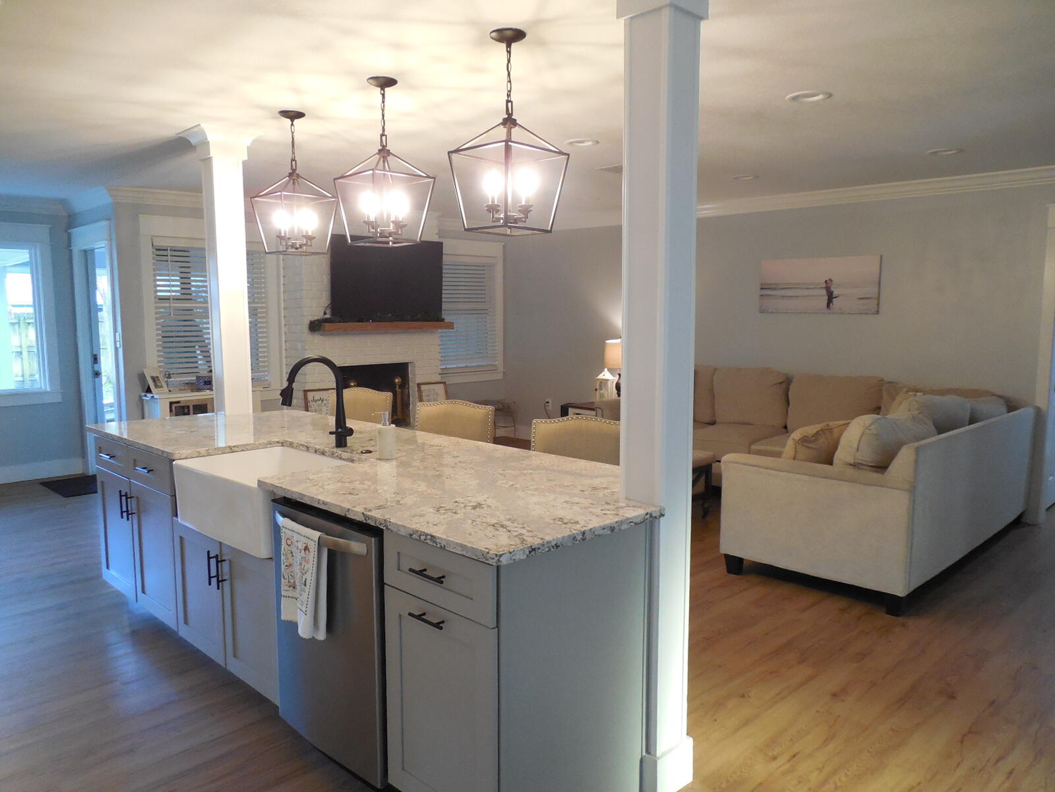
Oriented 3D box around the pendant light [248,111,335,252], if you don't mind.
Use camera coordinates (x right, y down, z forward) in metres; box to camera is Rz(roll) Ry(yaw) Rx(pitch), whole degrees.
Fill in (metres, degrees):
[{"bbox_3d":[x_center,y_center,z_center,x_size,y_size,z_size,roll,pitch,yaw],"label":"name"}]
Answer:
[{"bbox_3d":[-1.167,-1.054,3.805,0.303,0.685,0.303,-6,8,-44],"label":"pendant light"}]

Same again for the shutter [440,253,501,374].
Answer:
[{"bbox_3d":[-0.638,-0.891,8.252,0.930,1.270,0.060,-6,8,-44],"label":"shutter"}]

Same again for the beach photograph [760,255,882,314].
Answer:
[{"bbox_3d":[2.377,-0.900,6.246,0.035,0.450,1.000,-6,8,-44],"label":"beach photograph"}]

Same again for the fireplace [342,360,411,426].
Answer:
[{"bbox_3d":[-1.539,0.024,7.249,0.850,0.690,0.420,-6,8,-44],"label":"fireplace"}]

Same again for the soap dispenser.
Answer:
[{"bbox_3d":[-0.567,0.152,2.987,0.096,0.178,0.073,-3,7,-30],"label":"soap dispenser"}]

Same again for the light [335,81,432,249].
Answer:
[{"bbox_3d":[-0.618,-0.999,3.268,0.305,0.685,0.305,-6,8,-44],"label":"light"}]

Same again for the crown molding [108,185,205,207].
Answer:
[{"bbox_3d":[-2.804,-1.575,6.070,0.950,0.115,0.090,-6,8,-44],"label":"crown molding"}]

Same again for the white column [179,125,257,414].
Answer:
[{"bbox_3d":[-1.701,-0.224,4.364,0.340,2.447,0.340,-6,8,-44],"label":"white column"}]

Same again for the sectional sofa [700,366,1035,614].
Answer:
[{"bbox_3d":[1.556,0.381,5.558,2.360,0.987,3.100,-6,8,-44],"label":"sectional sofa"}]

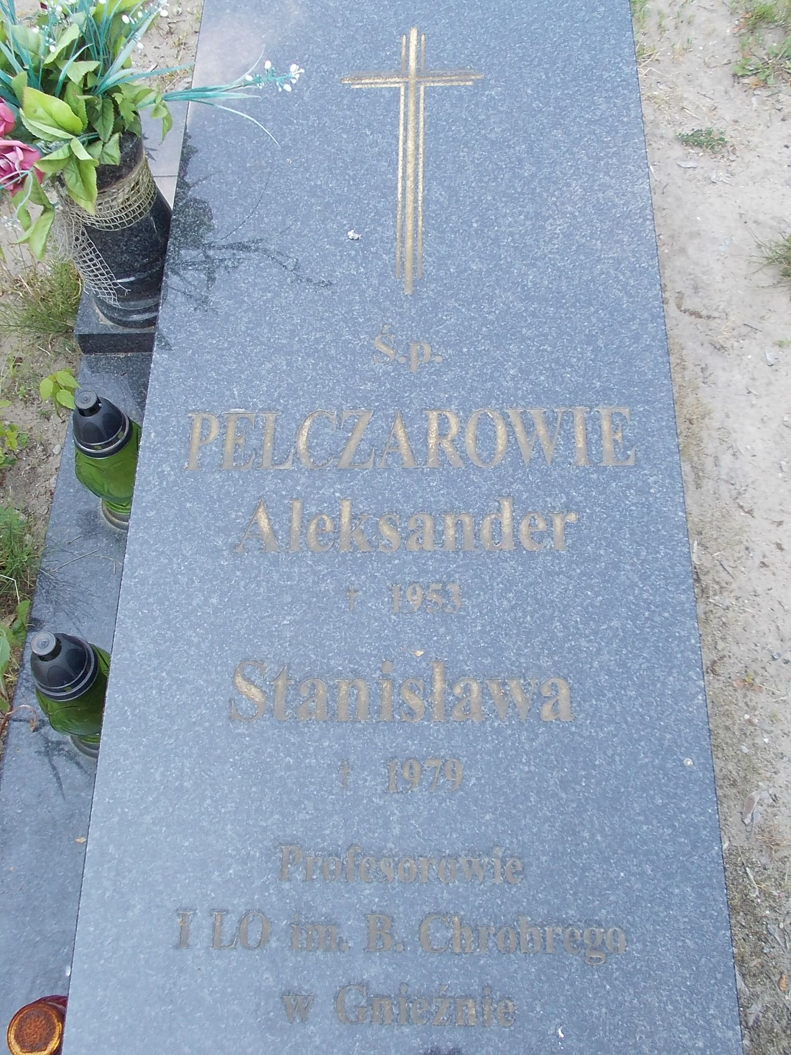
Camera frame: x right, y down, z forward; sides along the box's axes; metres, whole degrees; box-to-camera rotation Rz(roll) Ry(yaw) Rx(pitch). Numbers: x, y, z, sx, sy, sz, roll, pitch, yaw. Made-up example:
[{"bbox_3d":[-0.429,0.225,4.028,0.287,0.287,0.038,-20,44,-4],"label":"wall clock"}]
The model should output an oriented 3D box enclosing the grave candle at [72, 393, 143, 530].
[{"bbox_3d":[-0.364,-0.096,1.500,0.108,0.244,0.108,-2,61,3],"label":"grave candle"}]

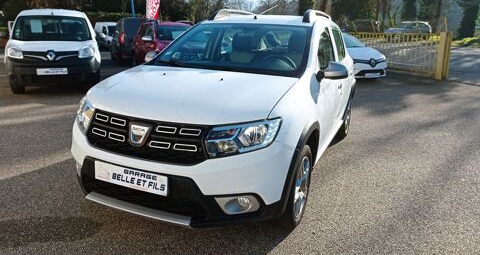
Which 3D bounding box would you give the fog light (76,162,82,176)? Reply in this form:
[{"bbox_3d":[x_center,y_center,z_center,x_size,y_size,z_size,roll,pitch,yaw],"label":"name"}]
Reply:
[{"bbox_3d":[-1.127,0.293,2.756,0.220,0.130,0.130,11,18,34],"label":"fog light"}]

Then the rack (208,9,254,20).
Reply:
[{"bbox_3d":[-0.069,-1.303,4.550,0.060,0.130,1.300,8,16,22],"label":"rack"}]

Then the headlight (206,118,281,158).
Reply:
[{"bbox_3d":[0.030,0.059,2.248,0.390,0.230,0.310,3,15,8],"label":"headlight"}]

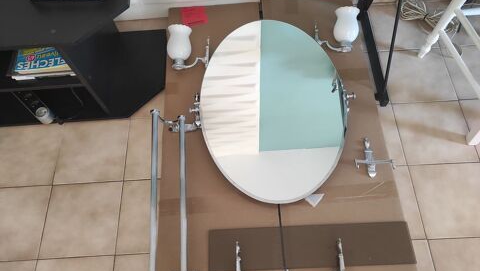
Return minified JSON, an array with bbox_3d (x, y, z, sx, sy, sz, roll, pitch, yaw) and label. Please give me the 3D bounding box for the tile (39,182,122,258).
[{"bbox_3d":[-0.687,0.367,1.519,0.323,0.010,0.323,-3,65,1],"label":"tile"}]

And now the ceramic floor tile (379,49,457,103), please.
[{"bbox_3d":[0.897,-0.307,1.768,0.323,0.010,0.323,-3,65,1],"label":"ceramic floor tile"}]

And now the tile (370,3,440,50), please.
[{"bbox_3d":[0.883,-0.599,1.905,0.323,0.010,0.323,-3,65,1],"label":"tile"}]

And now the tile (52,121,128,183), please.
[{"bbox_3d":[-0.701,0.075,1.657,0.323,0.010,0.323,-3,65,1],"label":"tile"}]

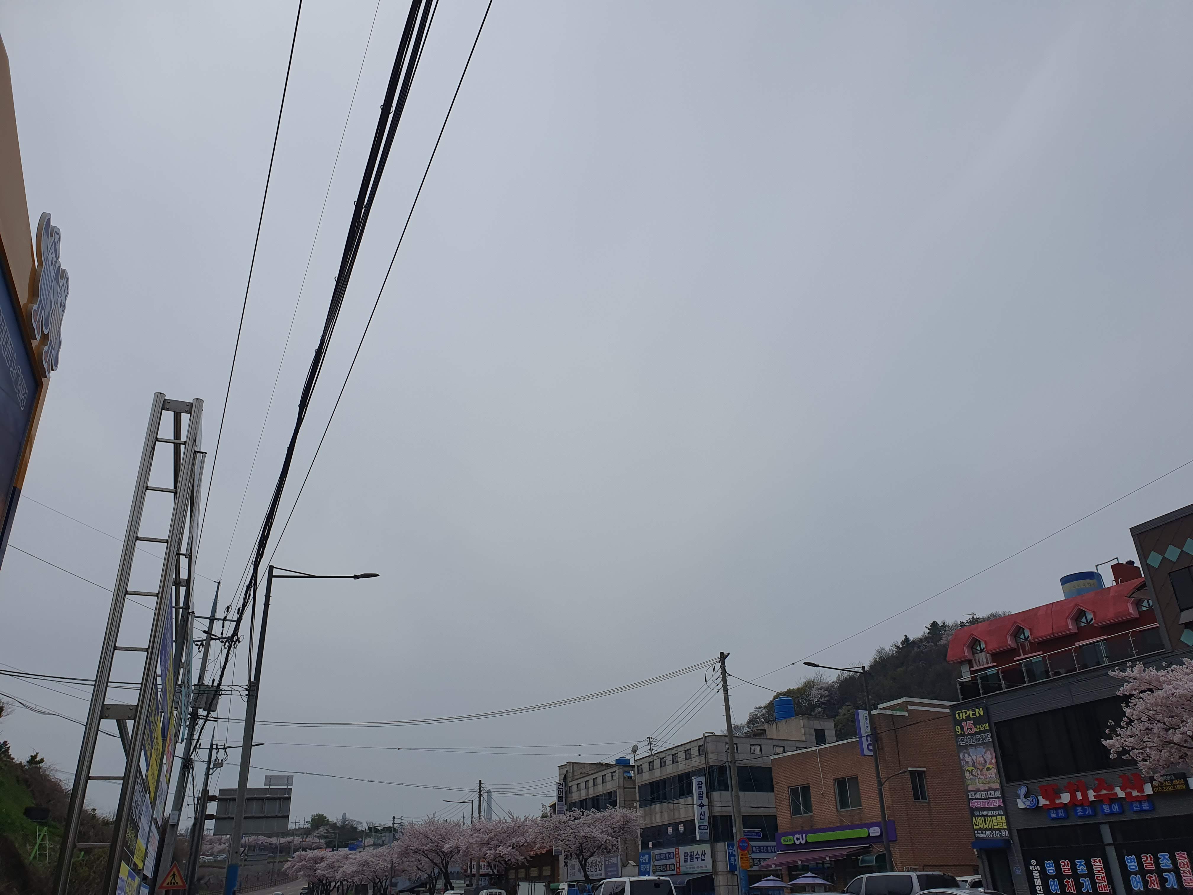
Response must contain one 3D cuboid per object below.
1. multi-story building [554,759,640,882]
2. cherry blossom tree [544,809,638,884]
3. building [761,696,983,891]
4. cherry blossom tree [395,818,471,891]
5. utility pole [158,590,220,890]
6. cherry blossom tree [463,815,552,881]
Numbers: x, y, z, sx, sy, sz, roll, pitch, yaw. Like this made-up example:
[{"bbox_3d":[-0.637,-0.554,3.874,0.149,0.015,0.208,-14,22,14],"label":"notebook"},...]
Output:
[{"bbox_3d":[4.348,33.840,79.513,11.000,12.200,14.700,8,-28,-19],"label":"multi-story building"},{"bbox_3d":[-0.349,30.470,66.362,7.100,6.900,7.100,-1,-26,-1],"label":"cherry blossom tree"},{"bbox_3d":[16.000,18.715,46.090,9.500,9.400,9.600,8,-28,-19],"label":"building"},{"bbox_3d":[-15.627,40.306,86.867,7.400,8.000,7.400,8,-28,-19],"label":"cherry blossom tree"},{"bbox_3d":[-16.035,12.004,35.591,0.500,13.720,0.500,8,-28,-19],"label":"utility pole"},{"bbox_3d":[-7.932,36.806,79.568,8.000,7.500,8.000,8,-28,-19],"label":"cherry blossom tree"}]

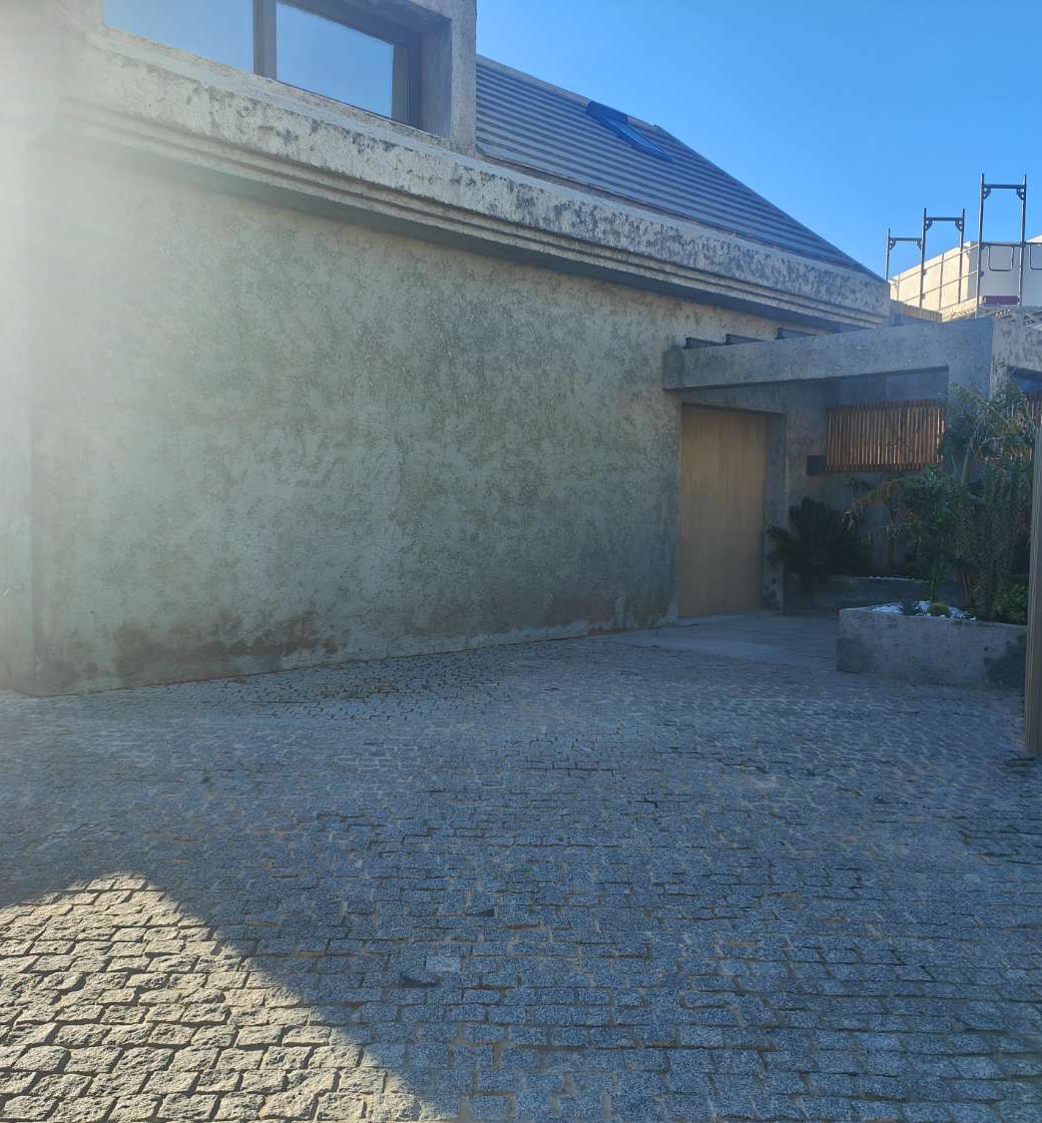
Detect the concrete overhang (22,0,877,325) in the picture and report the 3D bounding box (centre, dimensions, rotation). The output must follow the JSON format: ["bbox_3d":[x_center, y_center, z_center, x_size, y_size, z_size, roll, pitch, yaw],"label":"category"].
[{"bbox_3d":[0.823,-3.268,11.017,11.152,0.647,0.637,-3,5,-45],"label":"concrete overhang"}]

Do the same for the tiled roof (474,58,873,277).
[{"bbox_3d":[1.045,-5.255,13.620,7.100,0.250,4.850,-3,41,-45],"label":"tiled roof"}]

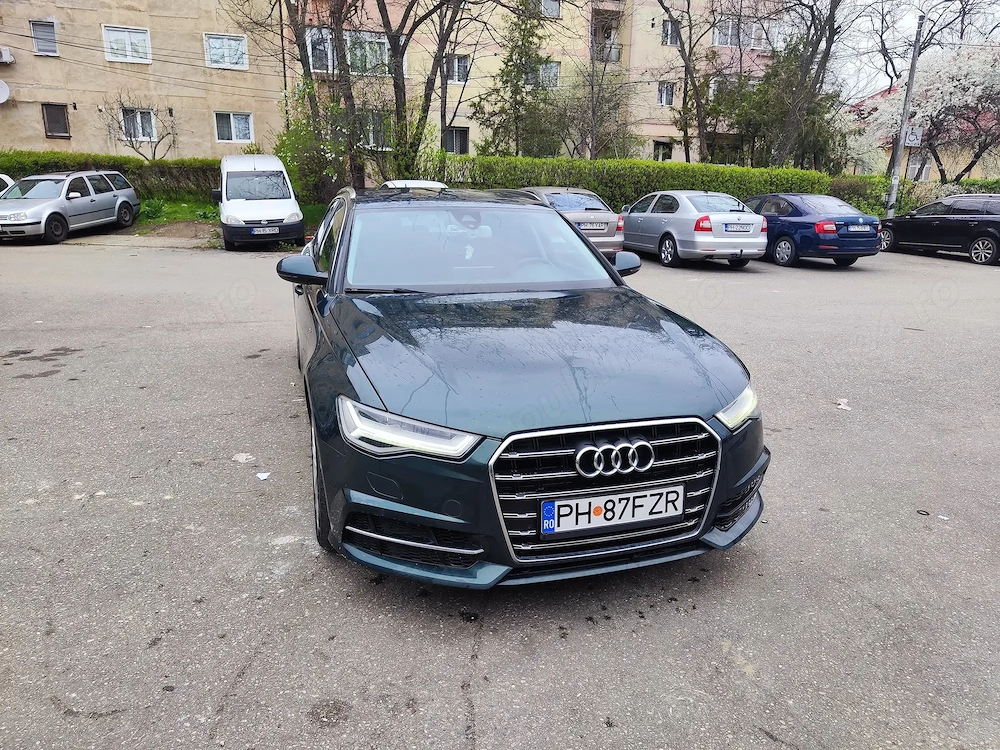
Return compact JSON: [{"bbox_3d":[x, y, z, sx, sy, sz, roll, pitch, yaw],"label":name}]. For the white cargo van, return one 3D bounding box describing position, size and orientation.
[{"bbox_3d":[-5.636,-4.054,15.999,1.780,1.830,4.320,-5,22,-23],"label":"white cargo van"}]

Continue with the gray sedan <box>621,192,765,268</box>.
[{"bbox_3d":[3.895,-3.234,15.078,1.840,1.460,4.570,-2,16,-14],"label":"gray sedan"}]

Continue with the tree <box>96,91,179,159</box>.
[{"bbox_3d":[-11.603,-7.410,22.425,2.500,3.400,2.500,2,16,0],"label":"tree"}]

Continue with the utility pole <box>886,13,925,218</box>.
[{"bbox_3d":[11.148,-6.634,19.233,0.220,6.040,0.220,2,16,0],"label":"utility pole"}]

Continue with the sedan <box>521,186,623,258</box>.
[{"bbox_3d":[0.901,-3.243,14.698,1.840,1.460,4.570,-4,17,-20],"label":"sedan"}]

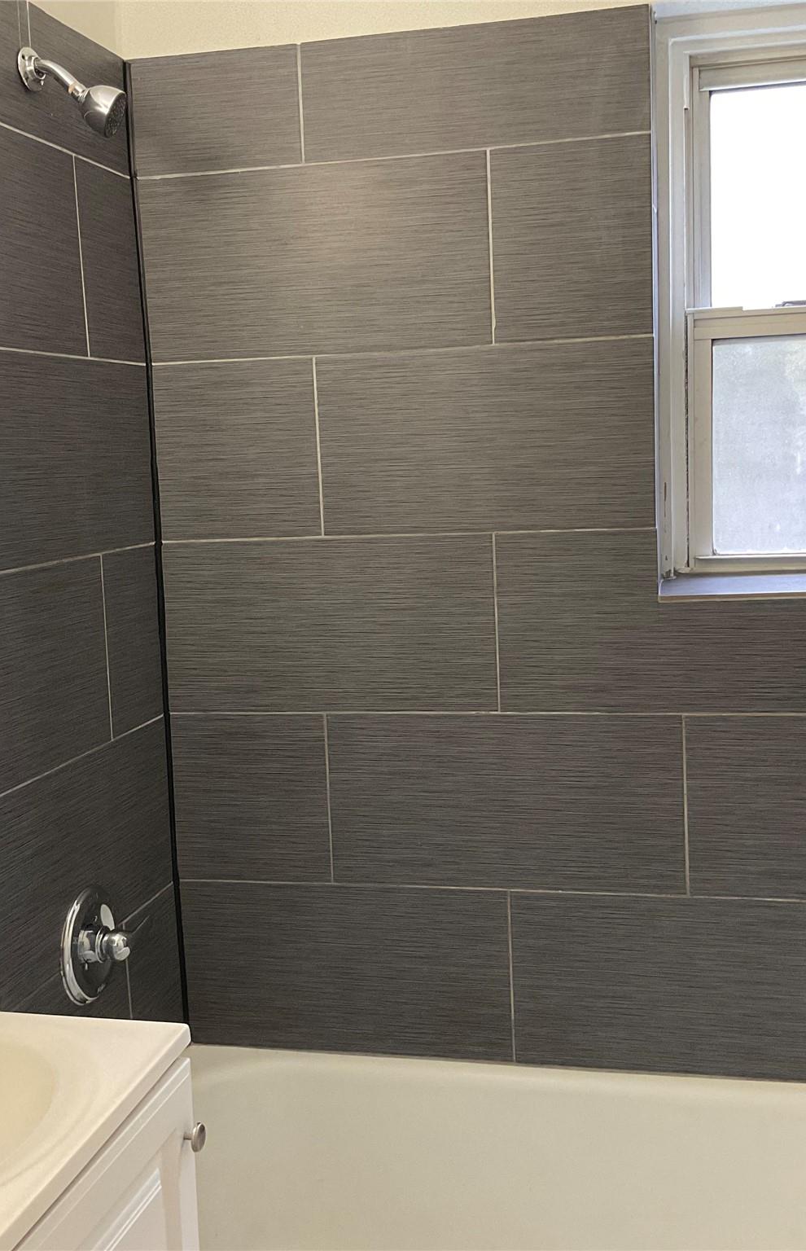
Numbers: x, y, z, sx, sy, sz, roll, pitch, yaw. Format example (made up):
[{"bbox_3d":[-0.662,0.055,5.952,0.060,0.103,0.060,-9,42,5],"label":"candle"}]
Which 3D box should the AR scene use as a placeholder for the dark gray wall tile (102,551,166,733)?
[{"bbox_3d":[-0.454,0.020,2.342,0.012,0.305,0.219,-1,7,13],"label":"dark gray wall tile"}]

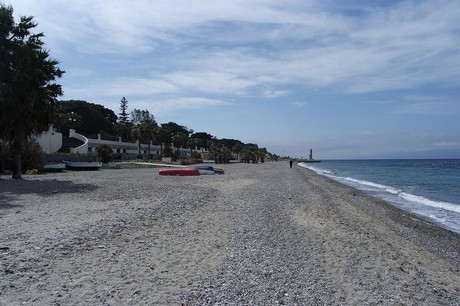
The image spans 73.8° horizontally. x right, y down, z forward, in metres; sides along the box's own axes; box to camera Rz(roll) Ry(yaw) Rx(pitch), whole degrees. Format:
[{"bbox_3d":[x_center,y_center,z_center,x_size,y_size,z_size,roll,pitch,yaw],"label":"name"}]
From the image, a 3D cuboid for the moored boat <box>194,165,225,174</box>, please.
[{"bbox_3d":[-2.315,1.986,36.000,3.400,0.950,1.500,-1,-2,13],"label":"moored boat"}]

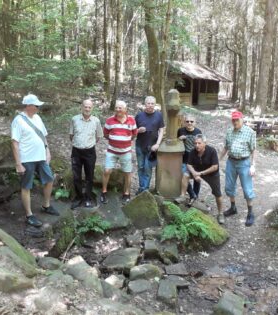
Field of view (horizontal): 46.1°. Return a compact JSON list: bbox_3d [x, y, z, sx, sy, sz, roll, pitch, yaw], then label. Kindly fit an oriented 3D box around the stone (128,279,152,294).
[{"bbox_3d":[0.015,1.331,3.370,0.240,0.100,0.200,1,8,0],"label":"stone"}]

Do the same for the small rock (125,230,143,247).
[{"bbox_3d":[-0.074,1.098,4.400,0.250,0.150,0.240,1,8,0],"label":"small rock"}]

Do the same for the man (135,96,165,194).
[{"bbox_3d":[0.201,-0.200,5.822,0.560,1.750,0.380,2,6,9],"label":"man"}]

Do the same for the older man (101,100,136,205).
[{"bbox_3d":[-0.350,-0.103,5.659,0.600,1.730,0.400,1,6,0],"label":"older man"}]

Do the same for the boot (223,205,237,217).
[{"bbox_3d":[1.516,0.885,5.459,0.280,0.140,0.110,-7,13,-32],"label":"boot"}]

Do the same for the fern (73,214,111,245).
[{"bbox_3d":[-0.655,1.014,4.600,0.500,0.360,0.440,1,6,0],"label":"fern"}]

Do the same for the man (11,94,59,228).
[{"bbox_3d":[-1.435,0.007,4.520,0.500,1.760,0.560,9,11,43],"label":"man"}]

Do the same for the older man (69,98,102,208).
[{"bbox_3d":[-0.839,-0.065,5.233,0.520,1.730,0.340,0,10,-6],"label":"older man"}]

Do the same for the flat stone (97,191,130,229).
[{"bbox_3d":[-0.402,0.844,5.250,0.540,0.200,1.050,1,11,0],"label":"flat stone"}]

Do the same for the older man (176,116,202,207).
[{"bbox_3d":[0.890,0.044,5.700,0.500,1.600,0.420,2,8,9],"label":"older man"}]

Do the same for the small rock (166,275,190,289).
[{"bbox_3d":[0.411,1.291,3.400,0.250,0.080,0.190,1,6,0],"label":"small rock"}]

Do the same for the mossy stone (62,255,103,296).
[{"bbox_3d":[-0.615,1.269,3.588,0.310,0.180,0.500,-6,12,-26],"label":"mossy stone"}]

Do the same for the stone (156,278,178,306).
[{"bbox_3d":[0.269,1.290,3.134,0.200,0.130,0.270,2,10,3],"label":"stone"}]

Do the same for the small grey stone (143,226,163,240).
[{"bbox_3d":[0.200,1.135,4.907,0.270,0.120,0.200,0,11,0],"label":"small grey stone"}]

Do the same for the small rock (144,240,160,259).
[{"bbox_3d":[0.182,1.234,4.396,0.190,0.140,0.220,0,11,0],"label":"small rock"}]

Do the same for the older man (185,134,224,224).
[{"bbox_3d":[0.954,0.288,4.900,0.580,1.340,0.600,6,11,26],"label":"older man"}]

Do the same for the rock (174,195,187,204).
[{"bbox_3d":[0.686,0.694,5.400,0.210,0.120,0.200,1,6,0],"label":"rock"}]

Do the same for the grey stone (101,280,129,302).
[{"bbox_3d":[-0.242,1.321,3.220,0.260,0.140,0.240,1,8,0],"label":"grey stone"}]

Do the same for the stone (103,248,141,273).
[{"bbox_3d":[-0.215,1.292,4.122,0.410,0.130,0.340,2,11,12],"label":"stone"}]

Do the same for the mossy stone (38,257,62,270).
[{"bbox_3d":[-1.022,1.214,3.791,0.230,0.110,0.170,0,11,0],"label":"mossy stone"}]

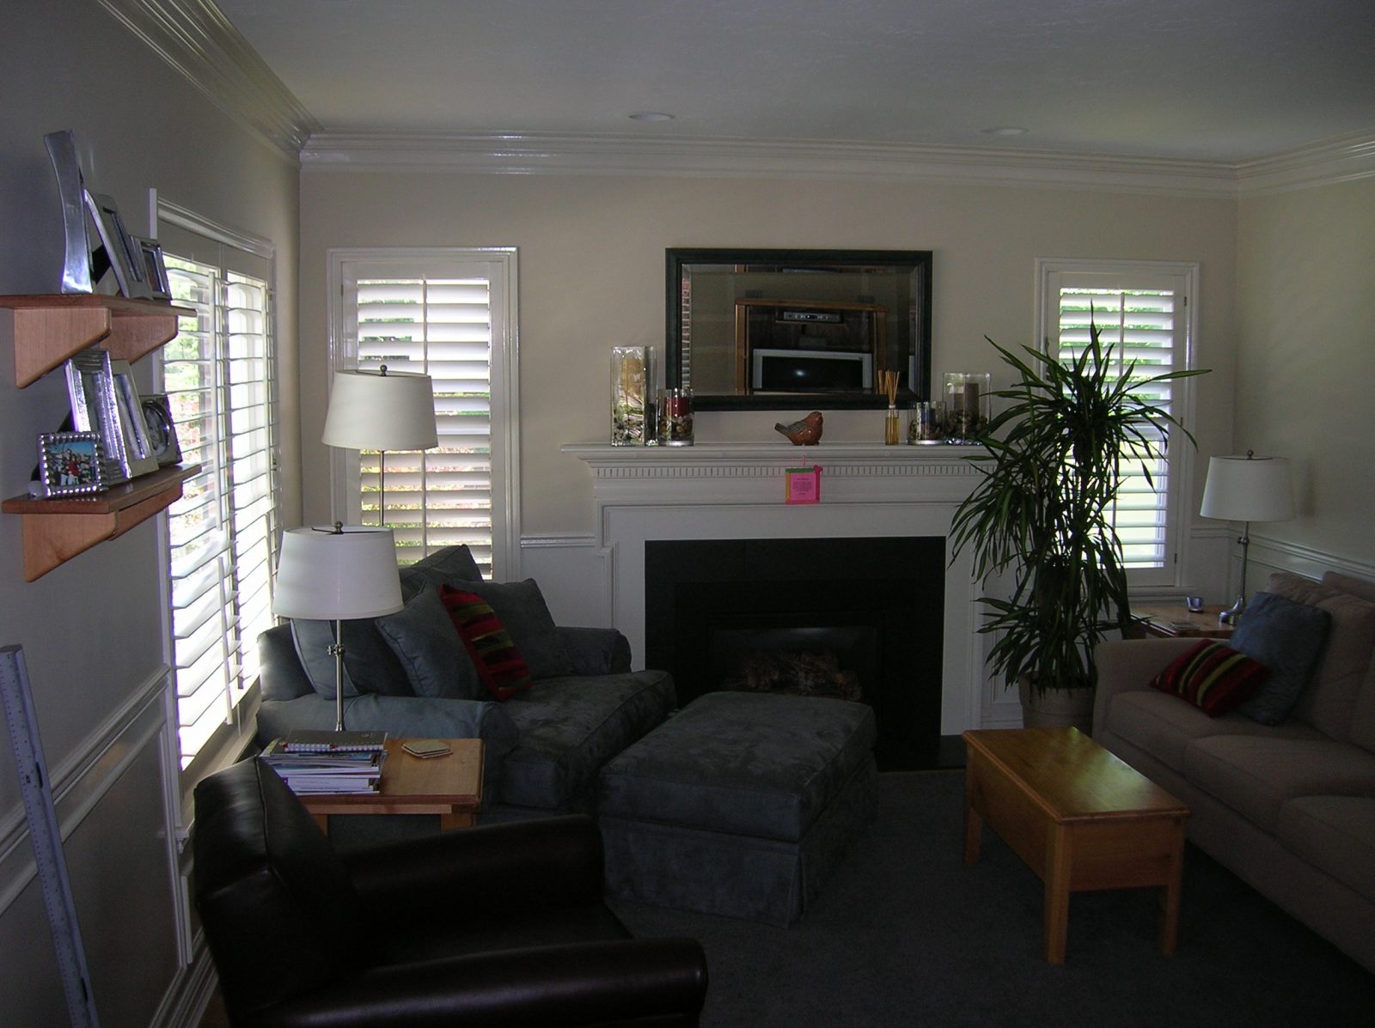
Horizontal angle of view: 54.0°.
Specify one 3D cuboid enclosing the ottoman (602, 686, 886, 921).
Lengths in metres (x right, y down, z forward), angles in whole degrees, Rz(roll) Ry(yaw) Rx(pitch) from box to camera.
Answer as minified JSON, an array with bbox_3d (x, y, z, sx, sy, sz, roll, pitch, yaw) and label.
[{"bbox_3d":[0.202,0.921,4.419,0.630,0.440,0.970,3,8,20],"label":"ottoman"}]

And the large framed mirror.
[{"bbox_3d":[0.458,-0.728,5.357,1.092,0.645,0.045,-1,7,-8],"label":"large framed mirror"}]

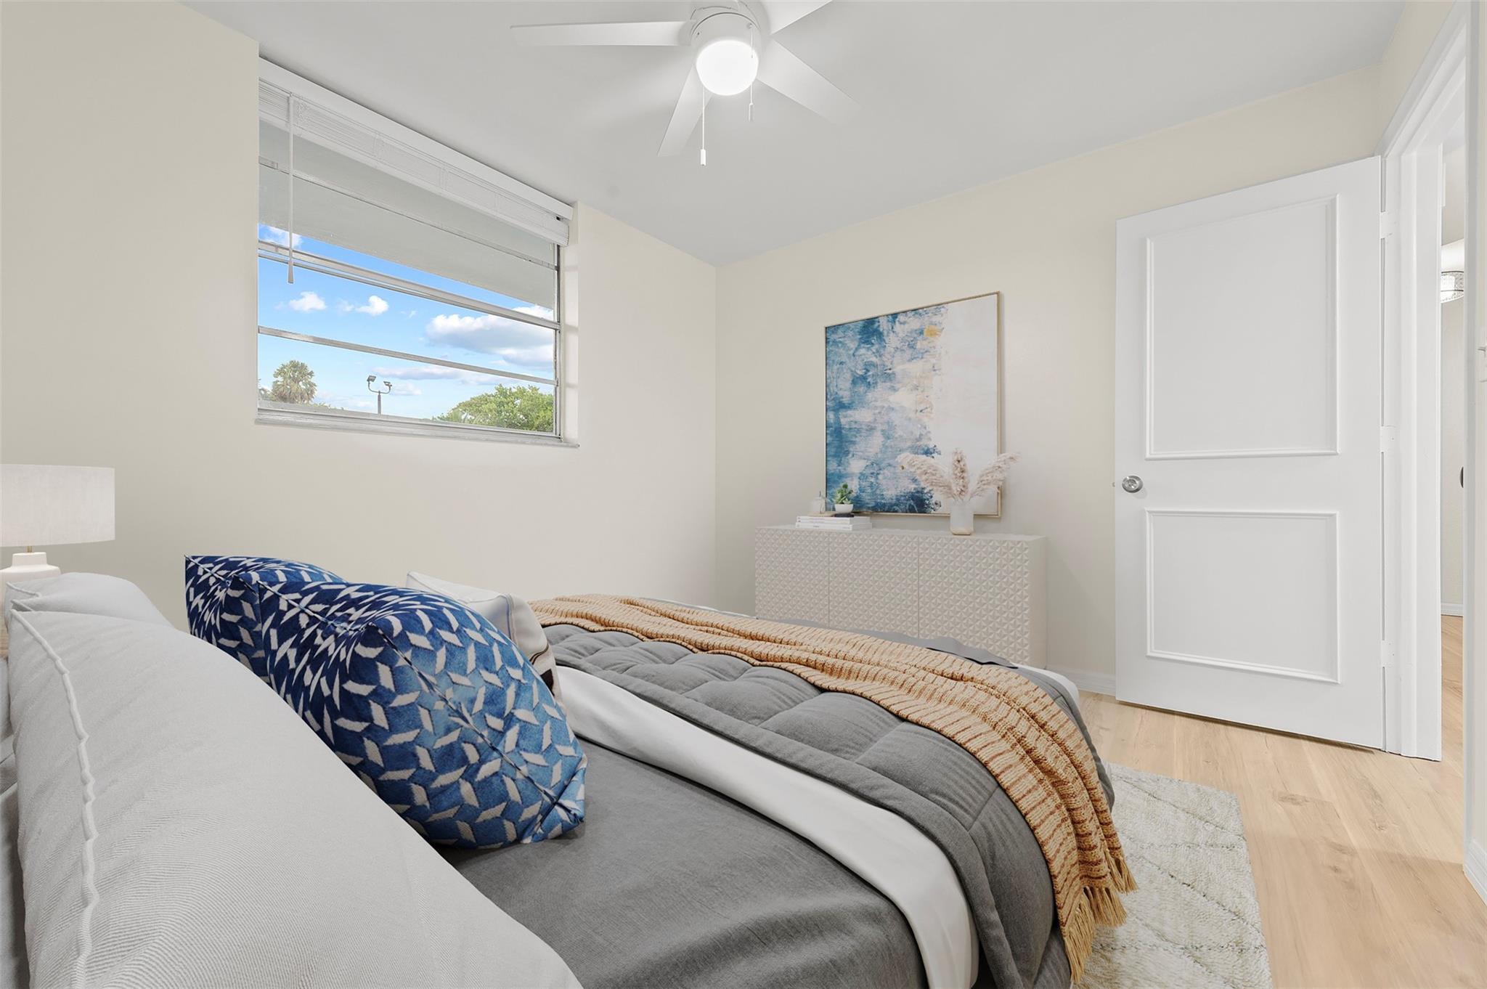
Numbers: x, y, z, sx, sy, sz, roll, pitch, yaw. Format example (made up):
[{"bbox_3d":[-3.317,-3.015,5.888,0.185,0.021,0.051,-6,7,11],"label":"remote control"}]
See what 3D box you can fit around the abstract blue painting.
[{"bbox_3d":[0.858,-0.436,3.086,0.960,1.090,0.035,0,0,37],"label":"abstract blue painting"}]

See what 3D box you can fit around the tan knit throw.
[{"bbox_3d":[-0.014,0.555,1.634,1.840,0.350,0.560,0,0,37],"label":"tan knit throw"}]

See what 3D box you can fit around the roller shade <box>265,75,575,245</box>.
[{"bbox_3d":[-1.313,-1.400,2.534,0.075,0.210,1.290,0,0,37],"label":"roller shade"}]

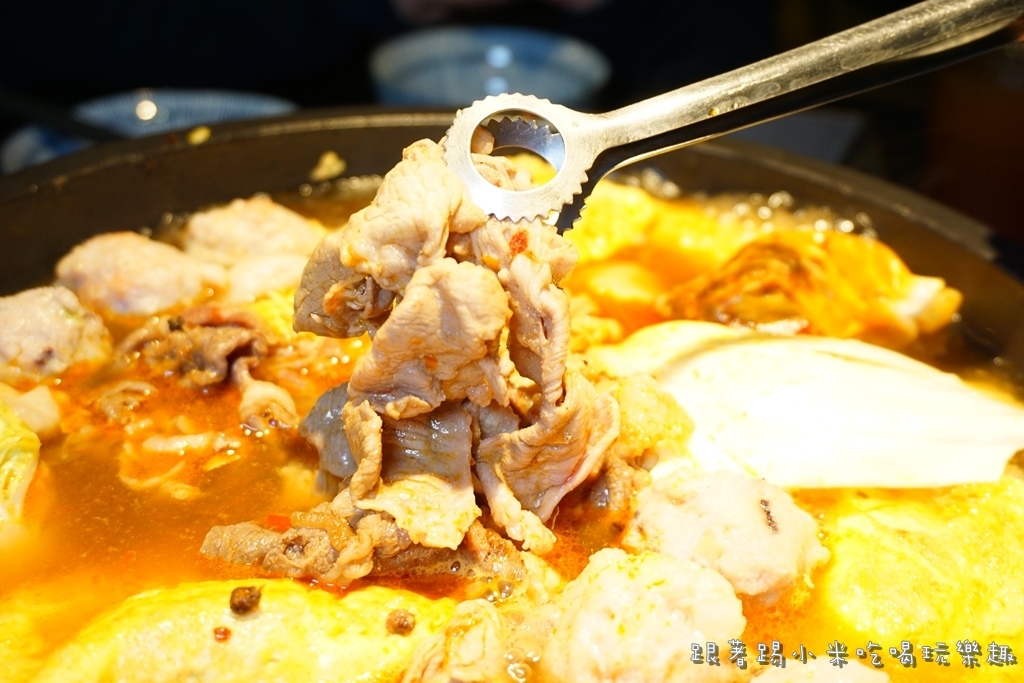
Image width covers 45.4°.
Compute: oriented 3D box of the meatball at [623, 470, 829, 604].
[{"bbox_3d":[0.050,0.048,0.290,0.049,0.035,0.042,11,29,18],"label":"meatball"}]

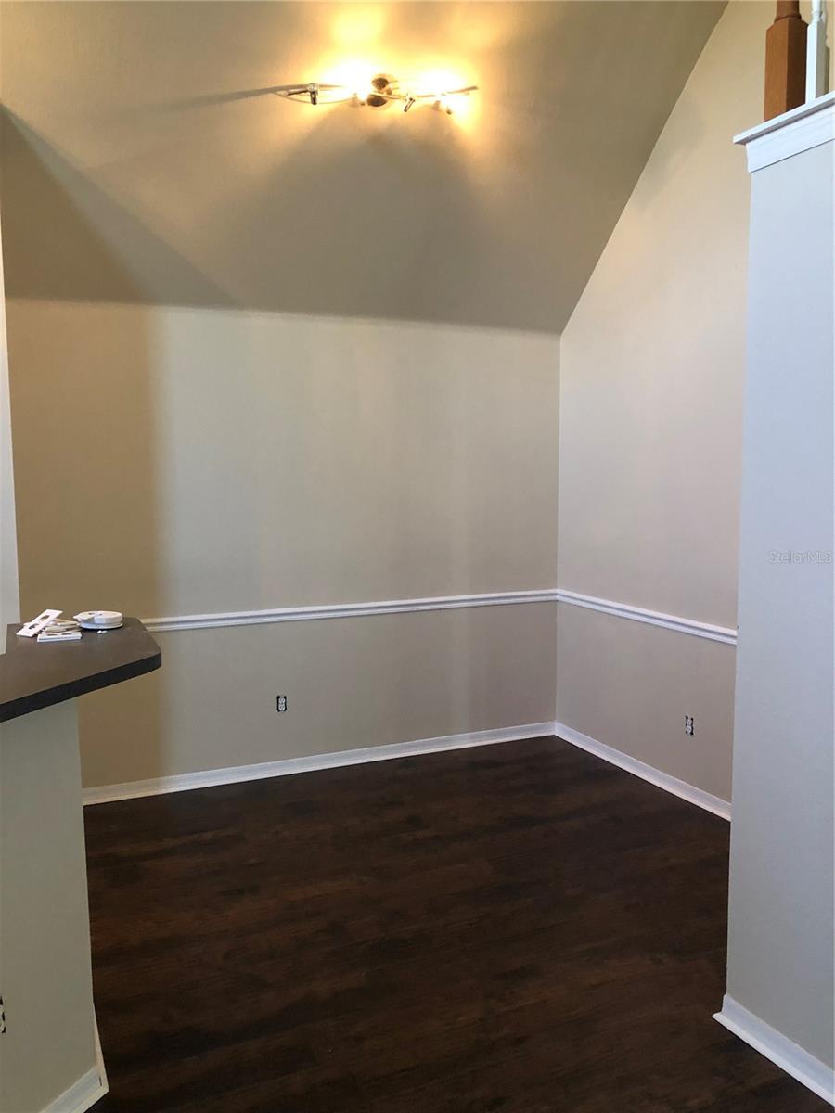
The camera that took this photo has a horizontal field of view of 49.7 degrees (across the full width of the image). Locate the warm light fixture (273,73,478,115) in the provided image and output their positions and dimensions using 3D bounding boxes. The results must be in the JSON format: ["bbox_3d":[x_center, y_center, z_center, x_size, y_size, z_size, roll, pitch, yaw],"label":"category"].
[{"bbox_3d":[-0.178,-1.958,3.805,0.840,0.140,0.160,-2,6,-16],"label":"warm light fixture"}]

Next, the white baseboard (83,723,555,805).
[{"bbox_3d":[-0.441,1.130,5.012,2.858,0.082,0.024,-3,6,-24],"label":"white baseboard"}]

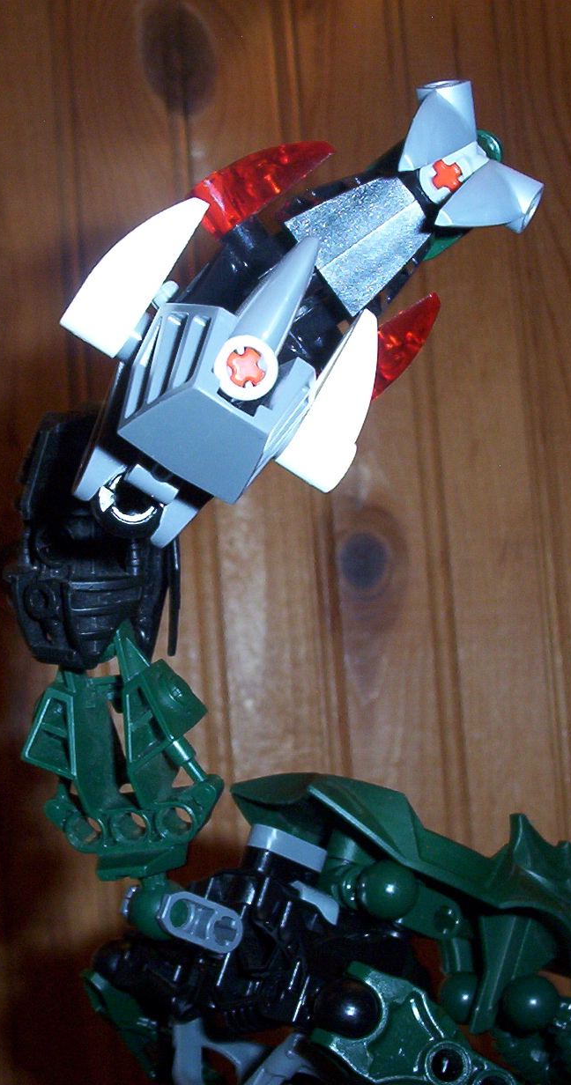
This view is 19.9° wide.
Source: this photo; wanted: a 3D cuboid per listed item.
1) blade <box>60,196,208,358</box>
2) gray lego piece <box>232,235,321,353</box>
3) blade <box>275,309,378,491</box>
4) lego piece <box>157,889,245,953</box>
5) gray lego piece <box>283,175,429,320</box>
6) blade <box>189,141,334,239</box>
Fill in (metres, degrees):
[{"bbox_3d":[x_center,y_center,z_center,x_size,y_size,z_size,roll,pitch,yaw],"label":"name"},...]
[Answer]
[{"bbox_3d":[-0.019,-0.035,0.204,0.008,0.025,0.008,34,-16,-8],"label":"blade"},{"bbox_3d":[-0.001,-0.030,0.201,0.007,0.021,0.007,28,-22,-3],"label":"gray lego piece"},{"bbox_3d":[0.008,-0.019,0.208,0.008,0.024,0.008,34,-16,-8],"label":"blade"},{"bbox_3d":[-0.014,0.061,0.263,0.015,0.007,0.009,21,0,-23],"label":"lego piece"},{"bbox_3d":[0.011,-0.043,0.229,0.021,0.016,0.007,-34,-5,-23],"label":"gray lego piece"},{"bbox_3d":[-0.003,-0.050,0.227,0.024,0.008,0.008,-34,-5,-23],"label":"blade"}]

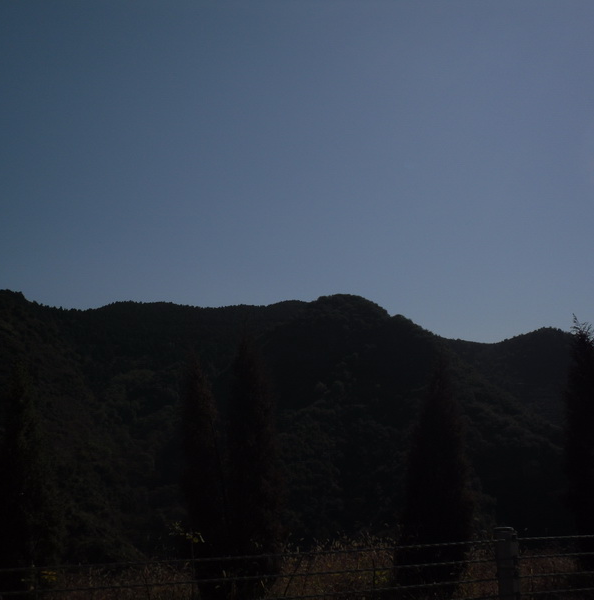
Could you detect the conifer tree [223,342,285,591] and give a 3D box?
[{"bbox_3d":[-0.459,1.852,11.500,0.680,2.880,0.680,0,-9,-2],"label":"conifer tree"}]

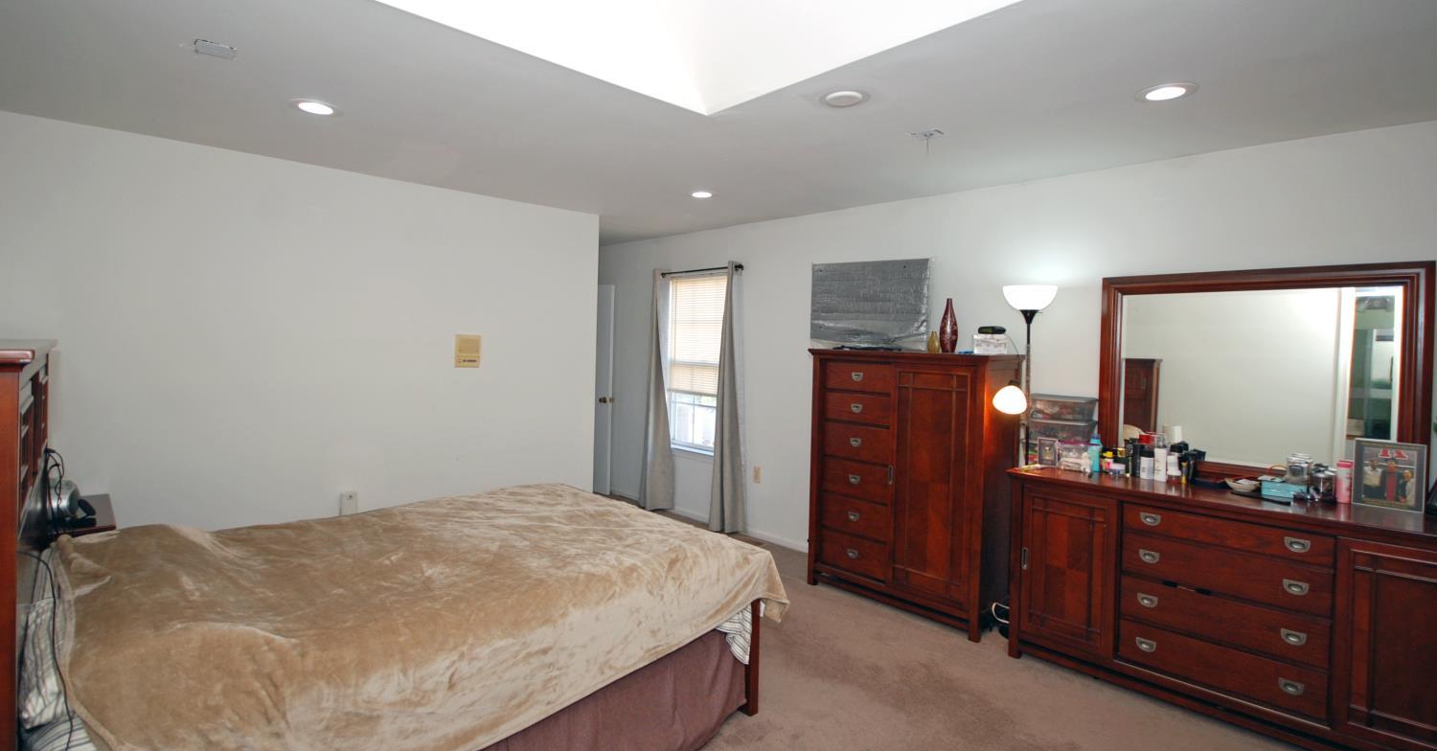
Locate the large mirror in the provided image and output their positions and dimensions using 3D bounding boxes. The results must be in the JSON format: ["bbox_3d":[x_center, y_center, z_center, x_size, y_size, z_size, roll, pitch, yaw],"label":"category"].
[{"bbox_3d":[2.305,0.017,2.647,1.080,0.950,0.060,4,5,43],"label":"large mirror"}]

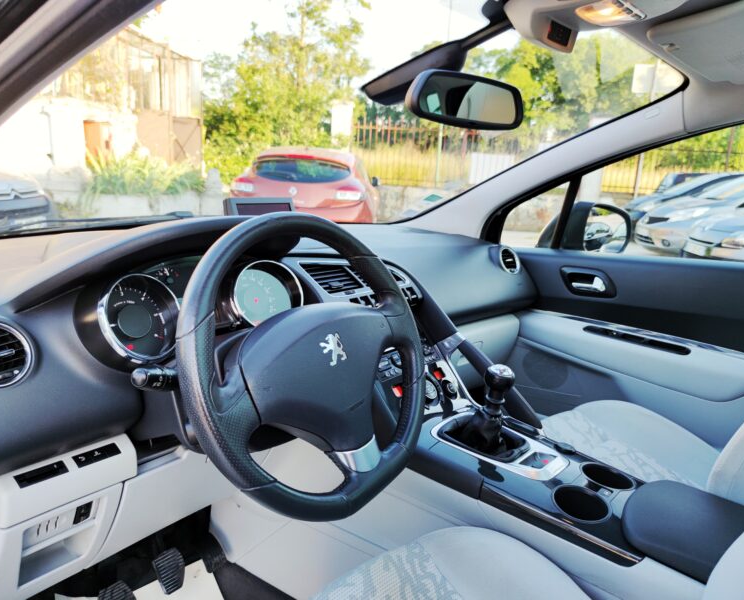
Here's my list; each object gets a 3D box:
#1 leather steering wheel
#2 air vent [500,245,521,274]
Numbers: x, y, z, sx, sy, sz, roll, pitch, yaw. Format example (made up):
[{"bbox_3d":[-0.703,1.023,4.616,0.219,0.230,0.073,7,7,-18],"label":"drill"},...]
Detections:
[{"bbox_3d":[-0.071,0.074,0.698,0.090,0.370,0.376,-19,4,43],"label":"leather steering wheel"},{"bbox_3d":[0.383,-0.108,1.580,0.087,0.087,0.035,-10,-9,-41],"label":"air vent"}]

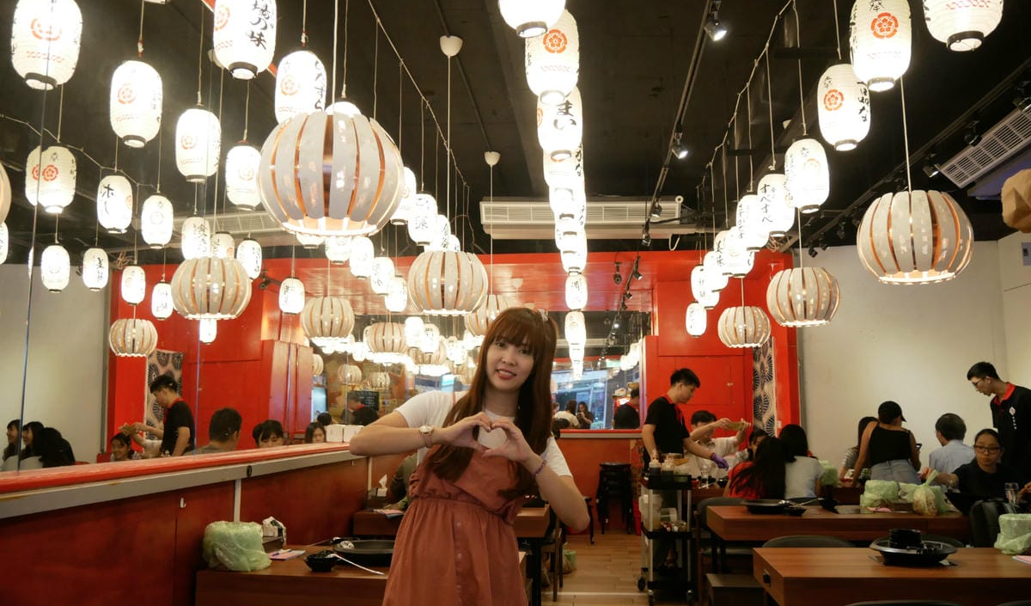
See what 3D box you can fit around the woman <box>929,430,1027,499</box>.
[{"bbox_3d":[3.073,1.460,5.400,0.640,1.220,0.700,-1,-8,7],"label":"woman"}]

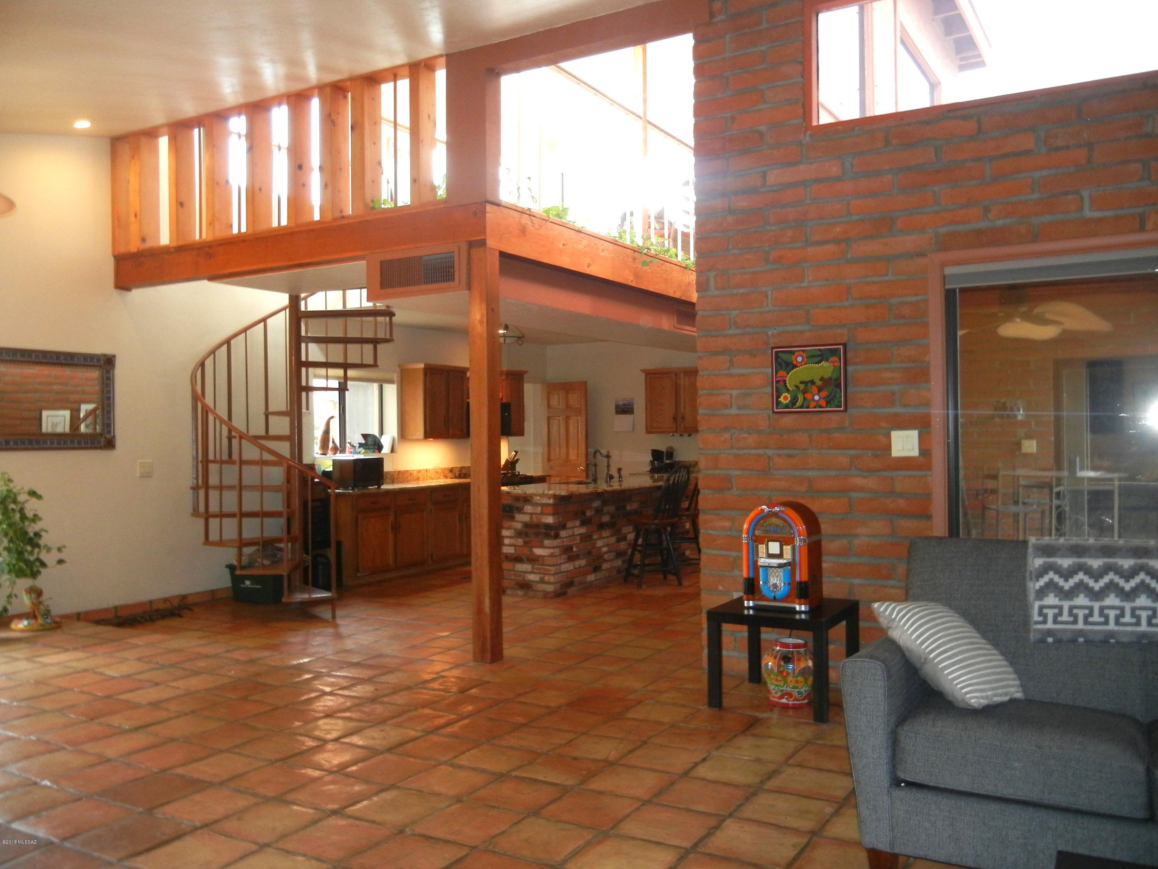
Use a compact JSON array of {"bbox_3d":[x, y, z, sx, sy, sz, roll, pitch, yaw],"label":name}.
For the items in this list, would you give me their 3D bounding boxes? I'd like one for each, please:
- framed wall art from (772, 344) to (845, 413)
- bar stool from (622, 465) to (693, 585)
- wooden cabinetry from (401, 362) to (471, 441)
[{"bbox_3d":[1.205,-0.289,5.277,0.401,0.355,0.025,-1,0,30],"label":"framed wall art"},{"bbox_3d":[0.697,0.809,9.006,0.520,1.070,0.470,-1,0,37],"label":"bar stool"},{"bbox_3d":[-1.527,-0.338,10.666,0.350,0.779,0.760,-1,0,30],"label":"wooden cabinetry"}]

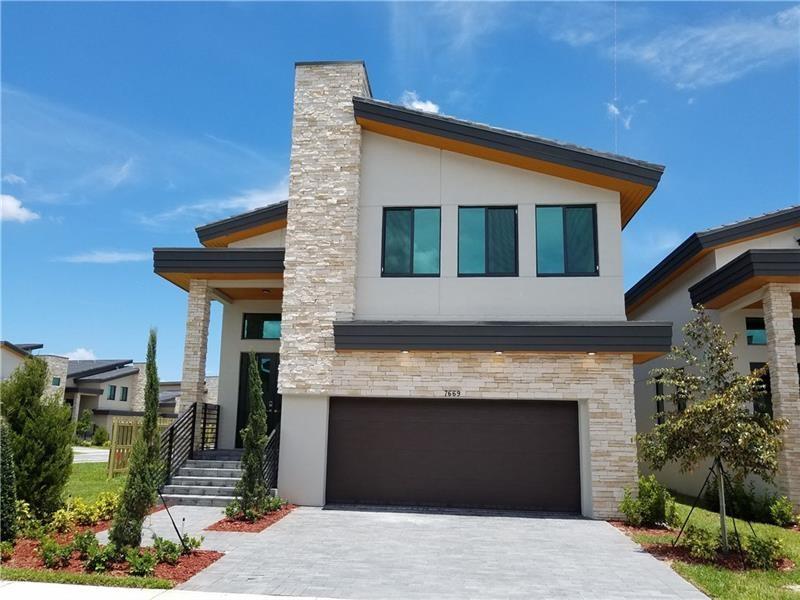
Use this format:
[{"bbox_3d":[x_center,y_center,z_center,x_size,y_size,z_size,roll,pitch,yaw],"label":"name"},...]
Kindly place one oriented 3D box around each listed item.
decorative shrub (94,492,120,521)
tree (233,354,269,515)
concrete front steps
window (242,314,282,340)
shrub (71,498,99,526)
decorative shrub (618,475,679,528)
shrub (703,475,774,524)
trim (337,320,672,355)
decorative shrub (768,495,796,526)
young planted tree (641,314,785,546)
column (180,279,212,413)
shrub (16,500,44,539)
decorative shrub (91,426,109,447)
[{"bbox_3d":[-4.994,3.524,10.258,0.467,0.455,0.467,0,-11,6],"label":"decorative shrub"},{"bbox_3d":[-2.711,2.396,10.911,0.672,2.887,0.672,0,-11,6],"label":"tree"},{"bbox_3d":[-3.332,3.571,12.068,2.180,0.860,1.520,0,-11,6],"label":"concrete front steps"},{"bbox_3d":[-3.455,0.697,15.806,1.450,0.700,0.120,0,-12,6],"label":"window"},{"bbox_3d":[-5.128,3.398,9.781,0.460,0.400,0.460,0,-12,6],"label":"shrub"},{"bbox_3d":[4.247,3.418,10.279,0.992,0.837,1.000,0,-11,6],"label":"decorative shrub"},{"bbox_3d":[6.688,3.798,11.897,1.300,0.880,1.000,0,-12,6],"label":"shrub"},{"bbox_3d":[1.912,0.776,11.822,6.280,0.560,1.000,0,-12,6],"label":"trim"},{"bbox_3d":[6.825,3.773,10.722,0.474,0.513,0.474,0,-11,6],"label":"decorative shrub"},{"bbox_3d":[4.688,1.852,9.051,2.130,3.565,2.300,0,-11,6],"label":"young planted tree"},{"bbox_3d":[-4.799,1.467,14.070,0.410,3.860,0.410,0,-12,6],"label":"column"},{"bbox_3d":[-5.379,3.148,8.759,0.420,0.500,0.420,0,-12,6],"label":"shrub"},{"bbox_3d":[-14.931,6.780,29.856,0.943,0.967,0.943,0,-11,6],"label":"decorative shrub"}]

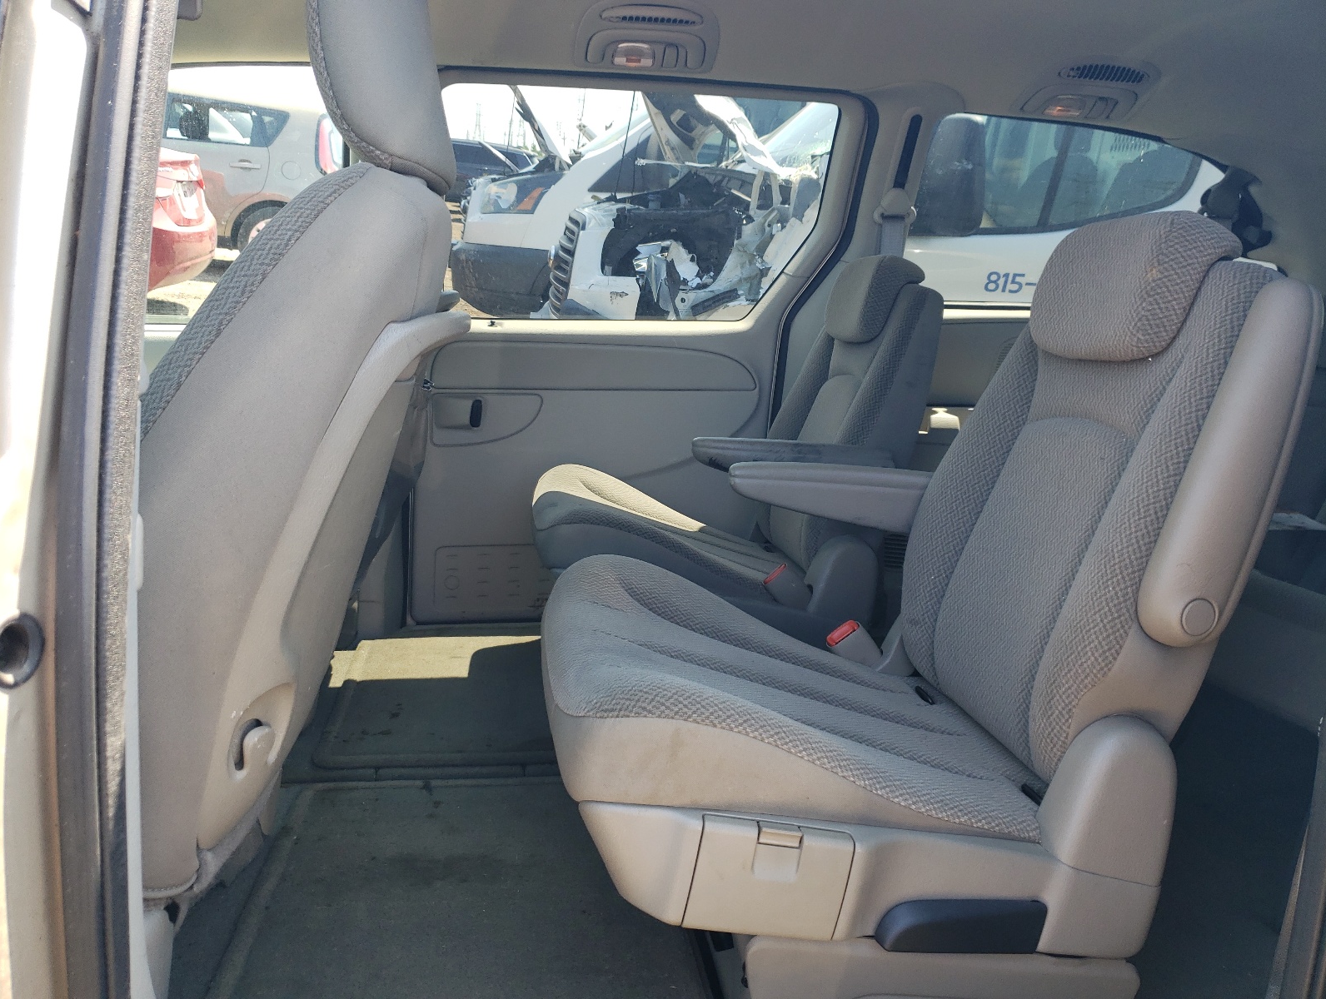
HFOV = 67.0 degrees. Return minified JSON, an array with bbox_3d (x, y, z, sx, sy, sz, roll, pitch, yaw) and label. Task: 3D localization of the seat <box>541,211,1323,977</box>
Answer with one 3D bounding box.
[{"bbox_3d":[0.251,0.086,1.259,0.800,0.880,0.580,0,11,-9],"label":"seat"}]

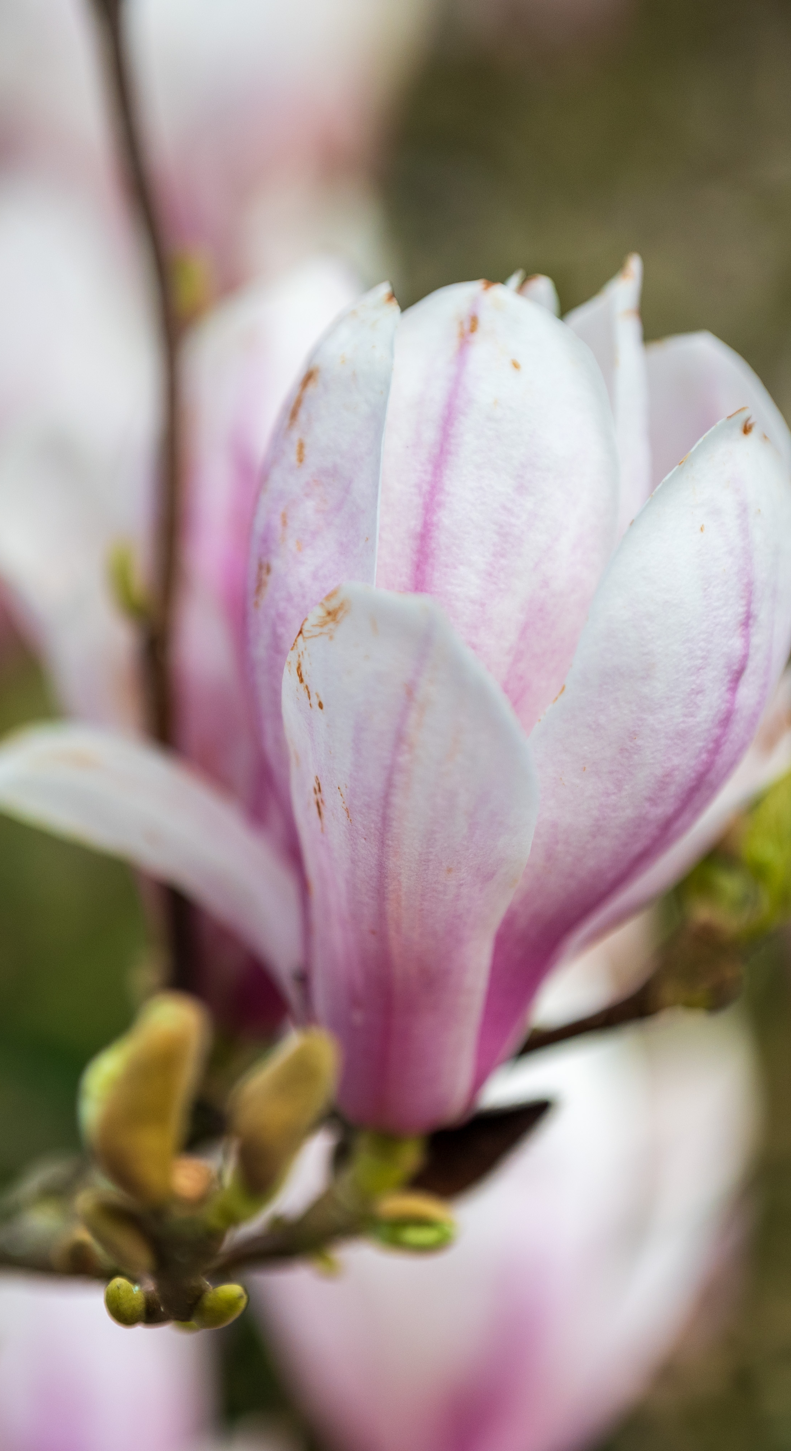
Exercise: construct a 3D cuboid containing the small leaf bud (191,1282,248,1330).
[{"bbox_3d":[-0.022,0.071,0.405,0.007,0.005,0.005,-40,0,14],"label":"small leaf bud"}]

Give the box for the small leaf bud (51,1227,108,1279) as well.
[{"bbox_3d":[-0.040,0.067,0.424,0.005,0.008,0.005,-43,6,0],"label":"small leaf bud"}]

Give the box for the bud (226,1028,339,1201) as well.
[{"bbox_3d":[-0.014,0.049,0.418,0.009,0.022,0.009,24,5,0],"label":"bud"}]

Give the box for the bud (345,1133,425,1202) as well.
[{"bbox_3d":[-0.001,0.056,0.420,0.009,0.009,0.009,15,6,0],"label":"bud"}]

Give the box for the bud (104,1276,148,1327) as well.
[{"bbox_3d":[-0.033,0.070,0.405,0.005,0.006,0.005,-28,15,0],"label":"bud"}]

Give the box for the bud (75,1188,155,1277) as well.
[{"bbox_3d":[-0.035,0.064,0.416,0.006,0.013,0.006,-40,6,0],"label":"bud"}]

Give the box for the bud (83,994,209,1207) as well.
[{"bbox_3d":[-0.031,0.047,0.418,0.013,0.026,0.012,8,5,0],"label":"bud"}]

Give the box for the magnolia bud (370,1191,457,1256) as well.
[{"bbox_3d":[0.002,0.062,0.412,0.011,0.007,0.007,-3,0,24],"label":"magnolia bud"}]

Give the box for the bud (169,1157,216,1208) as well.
[{"bbox_3d":[-0.025,0.057,0.415,0.006,0.006,0.006,6,17,0],"label":"bud"}]

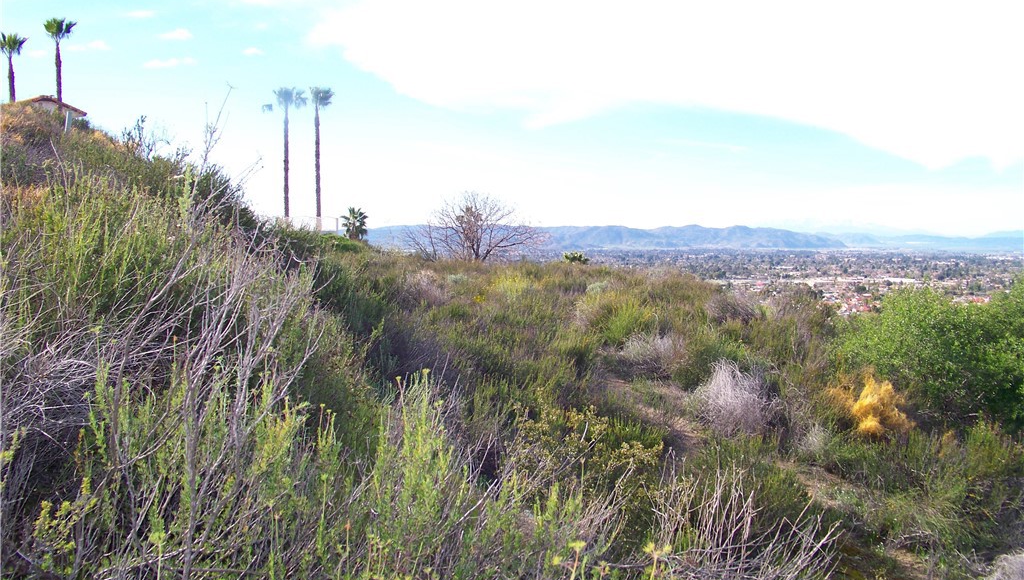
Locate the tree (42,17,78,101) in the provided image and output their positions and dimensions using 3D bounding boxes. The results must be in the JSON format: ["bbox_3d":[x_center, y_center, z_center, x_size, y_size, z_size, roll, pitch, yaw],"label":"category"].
[{"bbox_3d":[-32.411,-16.134,70.000,2.366,6.956,2.366,-1,3,-25],"label":"tree"}]

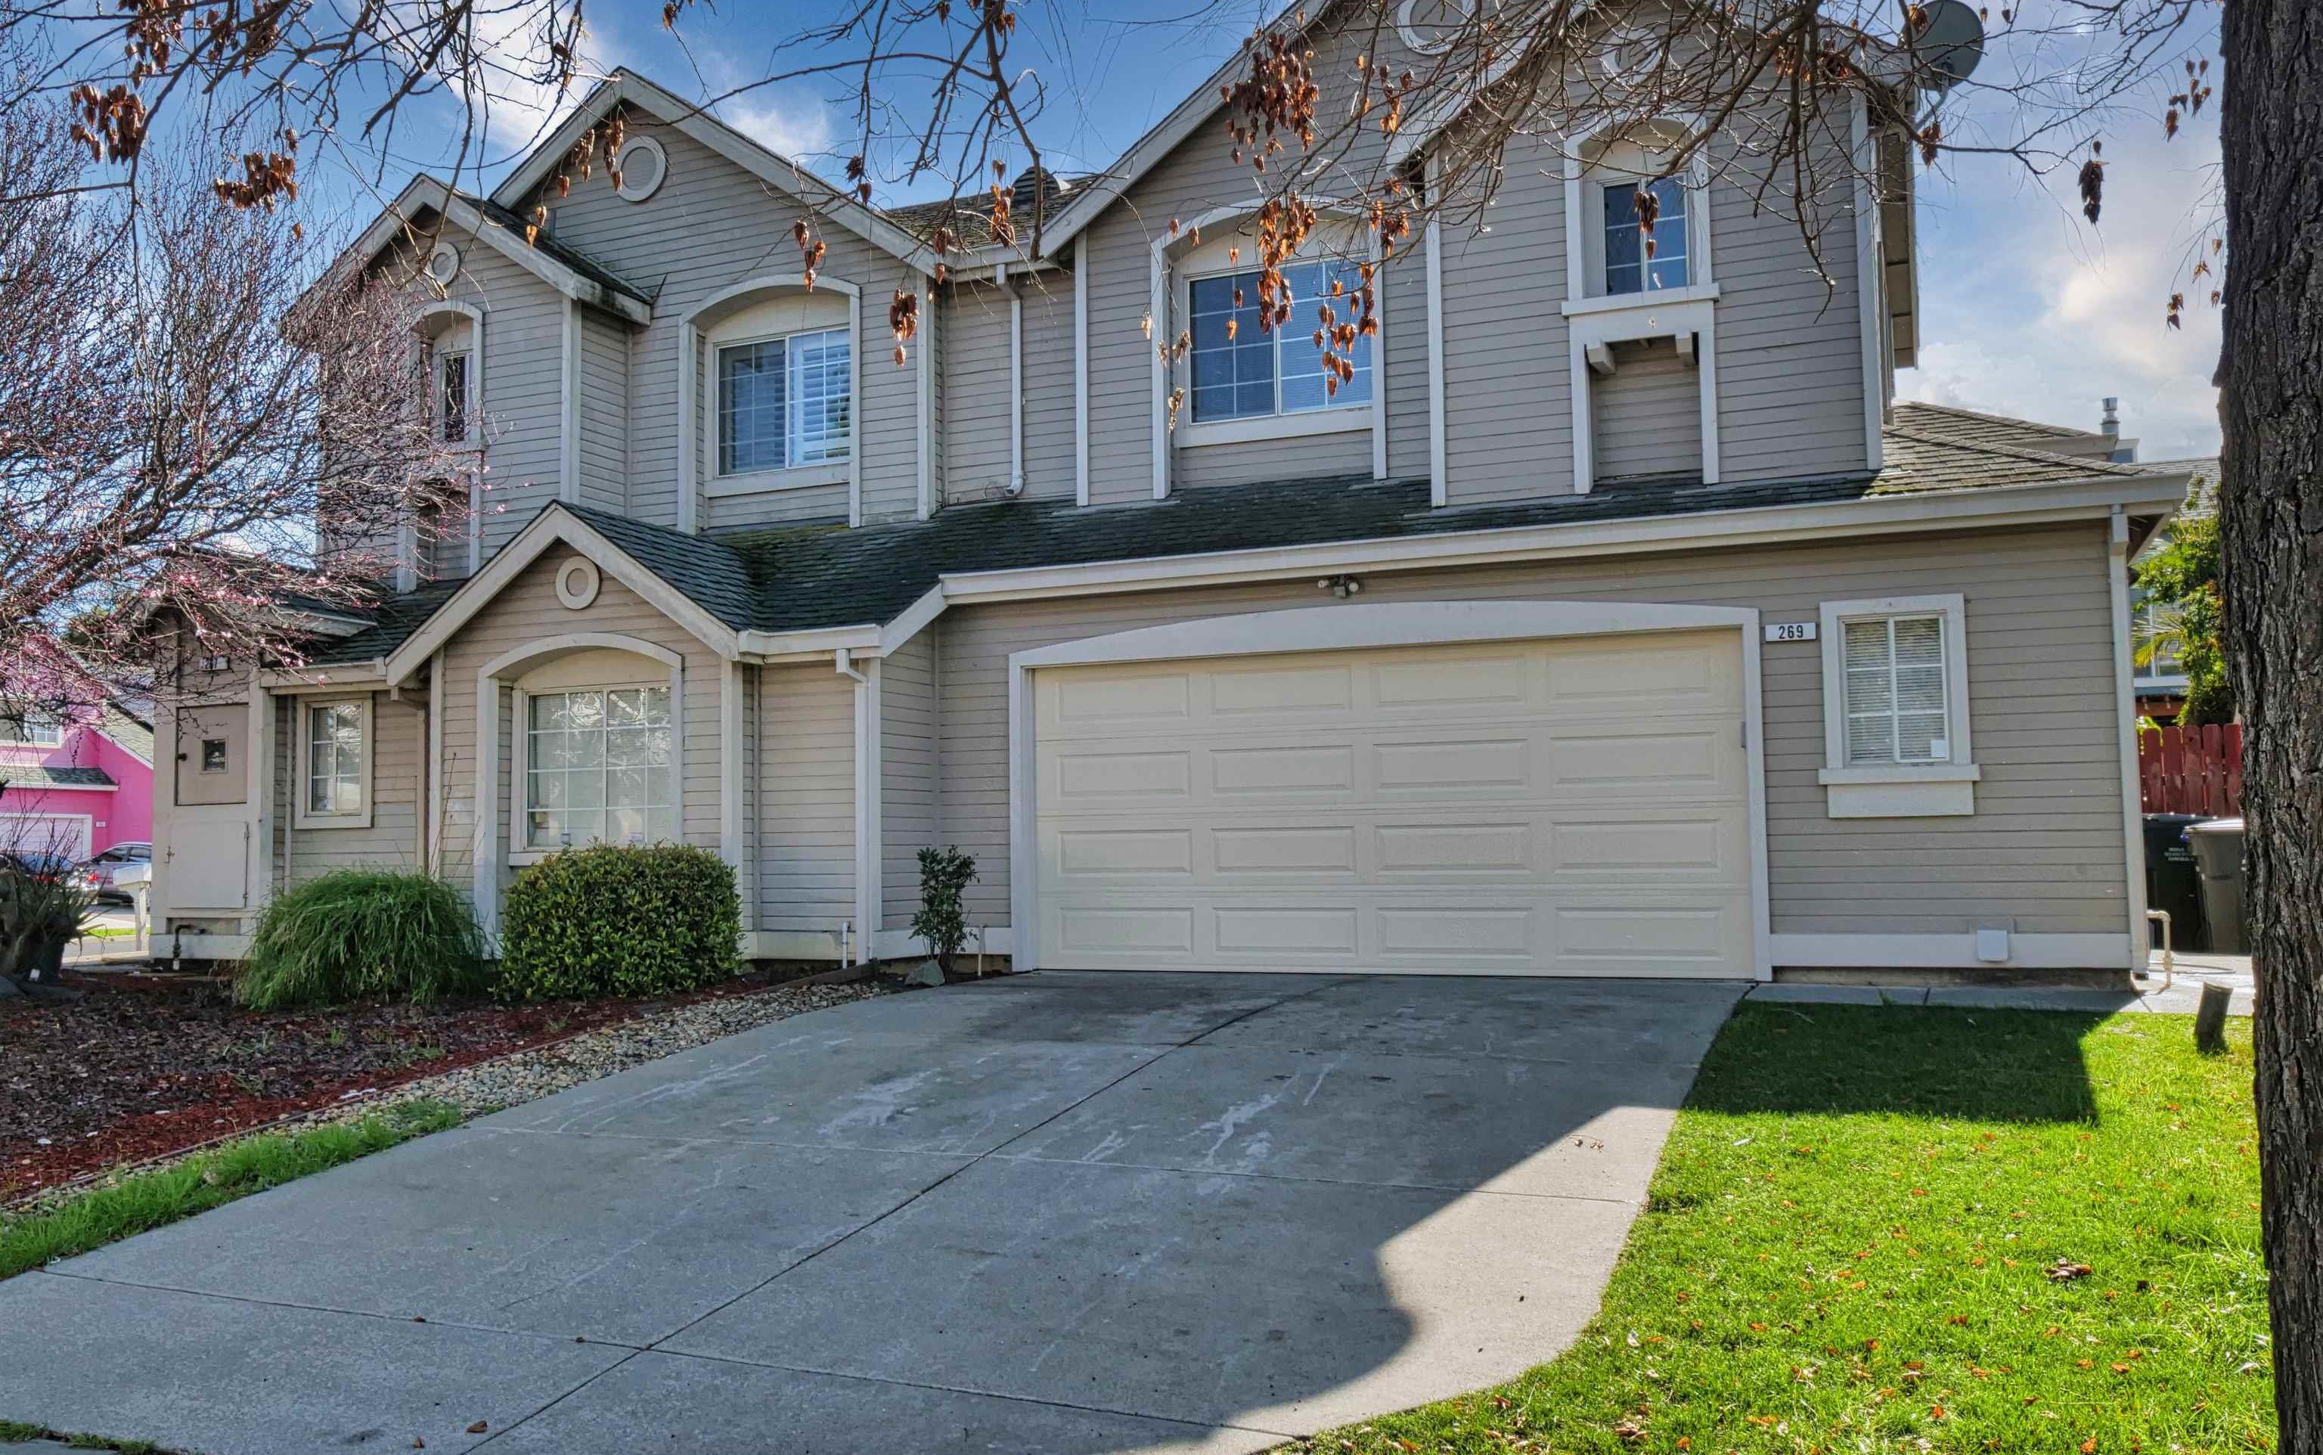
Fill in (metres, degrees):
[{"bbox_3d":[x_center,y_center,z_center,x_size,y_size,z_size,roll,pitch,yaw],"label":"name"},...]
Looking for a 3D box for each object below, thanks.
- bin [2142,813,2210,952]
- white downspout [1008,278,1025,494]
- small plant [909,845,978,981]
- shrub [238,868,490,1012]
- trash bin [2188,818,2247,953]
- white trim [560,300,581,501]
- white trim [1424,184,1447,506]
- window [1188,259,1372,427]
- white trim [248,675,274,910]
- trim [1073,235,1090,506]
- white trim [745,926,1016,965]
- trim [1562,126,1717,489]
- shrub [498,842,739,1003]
[{"bbox_3d":[7.889,1.223,14.729,0.620,1.060,0.720,-2,-4,24],"label":"bin"},{"bbox_3d":[-1.160,-2.752,15.108,0.110,1.760,0.110,-2,-4,23],"label":"white downspout"},{"bbox_3d":[-1.493,1.243,12.874,0.410,0.880,0.400,-1,-4,0],"label":"small plant"},{"bbox_3d":[-5.404,1.381,12.688,1.500,0.880,1.300,-2,-4,24],"label":"shrub"},{"bbox_3d":[8.094,1.211,14.290,0.550,1.010,0.600,-2,-4,23],"label":"trash bin"},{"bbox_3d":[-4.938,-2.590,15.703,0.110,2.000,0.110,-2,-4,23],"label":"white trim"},{"bbox_3d":[1.853,-2.596,12.685,0.100,2.240,0.080,-2,-4,23],"label":"white trim"},{"bbox_3d":[0.897,-2.925,14.181,1.480,1.140,0.090,-2,-4,23],"label":"window"},{"bbox_3d":[-6.695,0.538,13.962,0.120,1.900,0.110,-2,-4,24],"label":"white trim"},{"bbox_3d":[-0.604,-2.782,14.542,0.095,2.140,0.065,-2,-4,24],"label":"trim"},{"bbox_3d":[-1.960,1.508,13.086,1.660,0.200,0.820,-2,-4,23],"label":"white trim"},{"bbox_3d":[3.069,-2.729,12.070,0.980,2.440,0.150,-2,-4,24],"label":"trim"},{"bbox_3d":[-3.591,1.262,12.394,1.500,1.040,1.150,-2,-4,23],"label":"shrub"}]

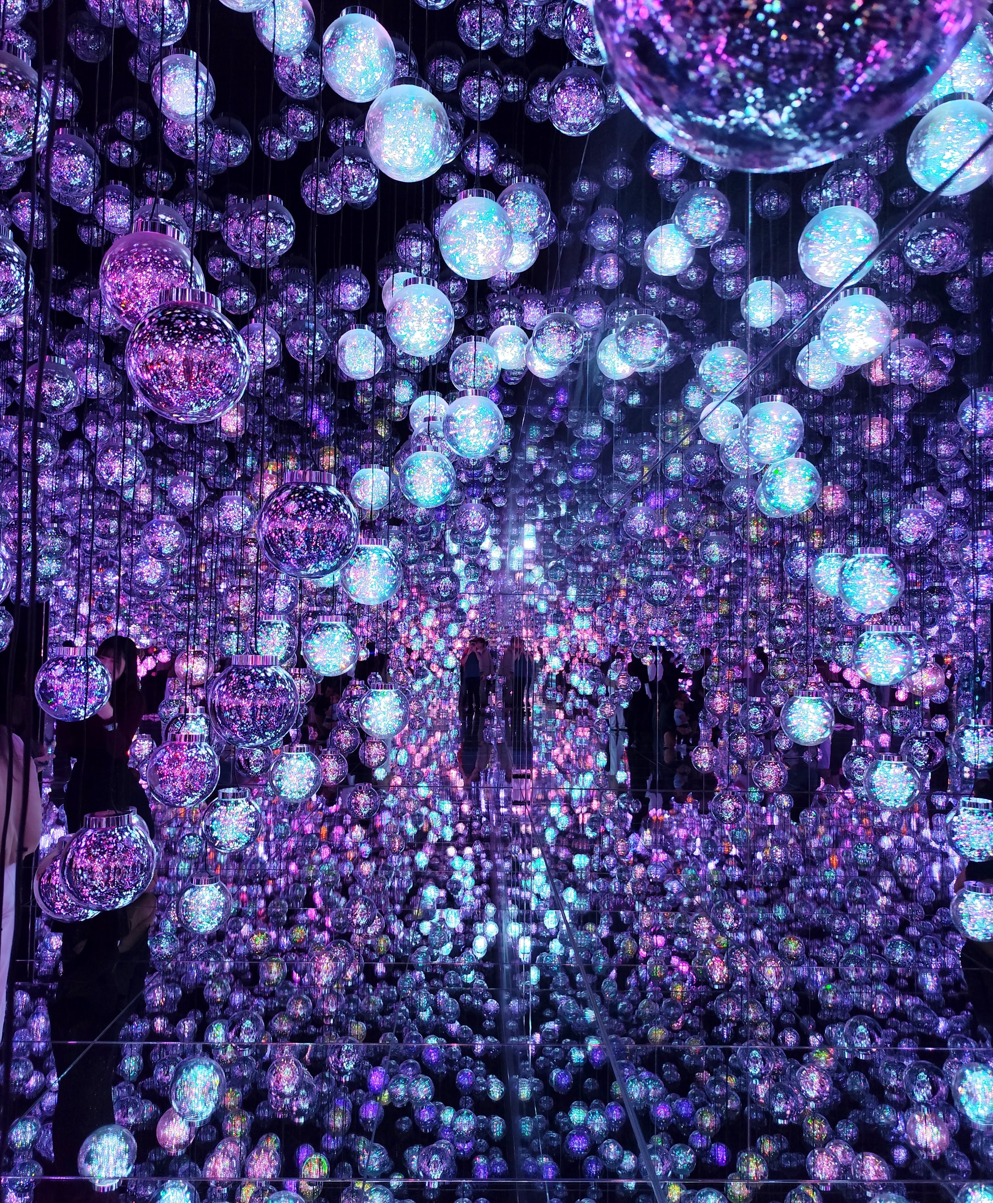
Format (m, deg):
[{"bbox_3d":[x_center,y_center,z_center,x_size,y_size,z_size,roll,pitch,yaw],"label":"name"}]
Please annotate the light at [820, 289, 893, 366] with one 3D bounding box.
[{"bbox_3d":[1.236,-0.938,3.024,0.230,0.250,0.230,-1,-3,22],"label":"light"}]

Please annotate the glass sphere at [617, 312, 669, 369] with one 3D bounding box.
[{"bbox_3d":[0.685,-1.220,4.108,0.243,0.253,0.243,1,-3,9],"label":"glass sphere"}]

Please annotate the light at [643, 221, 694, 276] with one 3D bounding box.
[{"bbox_3d":[0.801,-1.637,4.073,0.230,0.250,0.230,-1,-3,11],"label":"light"}]

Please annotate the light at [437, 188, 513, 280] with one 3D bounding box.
[{"bbox_3d":[-0.064,-1.130,2.733,0.230,0.250,0.230,0,-3,-1],"label":"light"}]

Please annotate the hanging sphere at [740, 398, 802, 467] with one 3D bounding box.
[{"bbox_3d":[1.139,-0.696,3.610,0.243,0.253,0.243,0,-3,17],"label":"hanging sphere"}]

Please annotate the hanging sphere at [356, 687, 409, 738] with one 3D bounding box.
[{"bbox_3d":[-0.545,0.528,4.256,0.243,0.253,0.243,1,-3,-7],"label":"hanging sphere"}]

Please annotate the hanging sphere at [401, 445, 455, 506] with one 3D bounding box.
[{"bbox_3d":[-0.299,-0.542,3.871,0.243,0.253,0.243,1,-3,-5],"label":"hanging sphere"}]

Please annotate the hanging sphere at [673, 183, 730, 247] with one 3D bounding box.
[{"bbox_3d":[0.845,-1.591,3.623,0.230,0.250,0.230,-1,-3,13],"label":"hanging sphere"}]

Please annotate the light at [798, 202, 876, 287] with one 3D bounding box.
[{"bbox_3d":[1.091,-1.141,2.821,0.243,0.253,0.243,0,-3,21],"label":"light"}]

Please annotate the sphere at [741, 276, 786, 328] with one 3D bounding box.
[{"bbox_3d":[1.412,-1.577,4.650,0.230,0.250,0.230,-1,-3,17],"label":"sphere"}]

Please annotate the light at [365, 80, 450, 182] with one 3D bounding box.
[{"bbox_3d":[-0.258,-1.348,2.531,0.243,0.253,0.243,1,-3,-7],"label":"light"}]

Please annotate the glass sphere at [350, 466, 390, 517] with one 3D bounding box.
[{"bbox_3d":[-0.685,-0.622,4.823,0.230,0.250,0.230,0,-3,-8],"label":"glass sphere"}]

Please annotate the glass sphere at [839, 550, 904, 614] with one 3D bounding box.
[{"bbox_3d":[1.427,-0.076,3.353,0.230,0.250,0.230,-1,-3,23],"label":"glass sphere"}]

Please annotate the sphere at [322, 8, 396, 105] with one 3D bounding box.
[{"bbox_3d":[-0.440,-1.748,2.832,0.230,0.250,0.230,0,-3,-9],"label":"sphere"}]

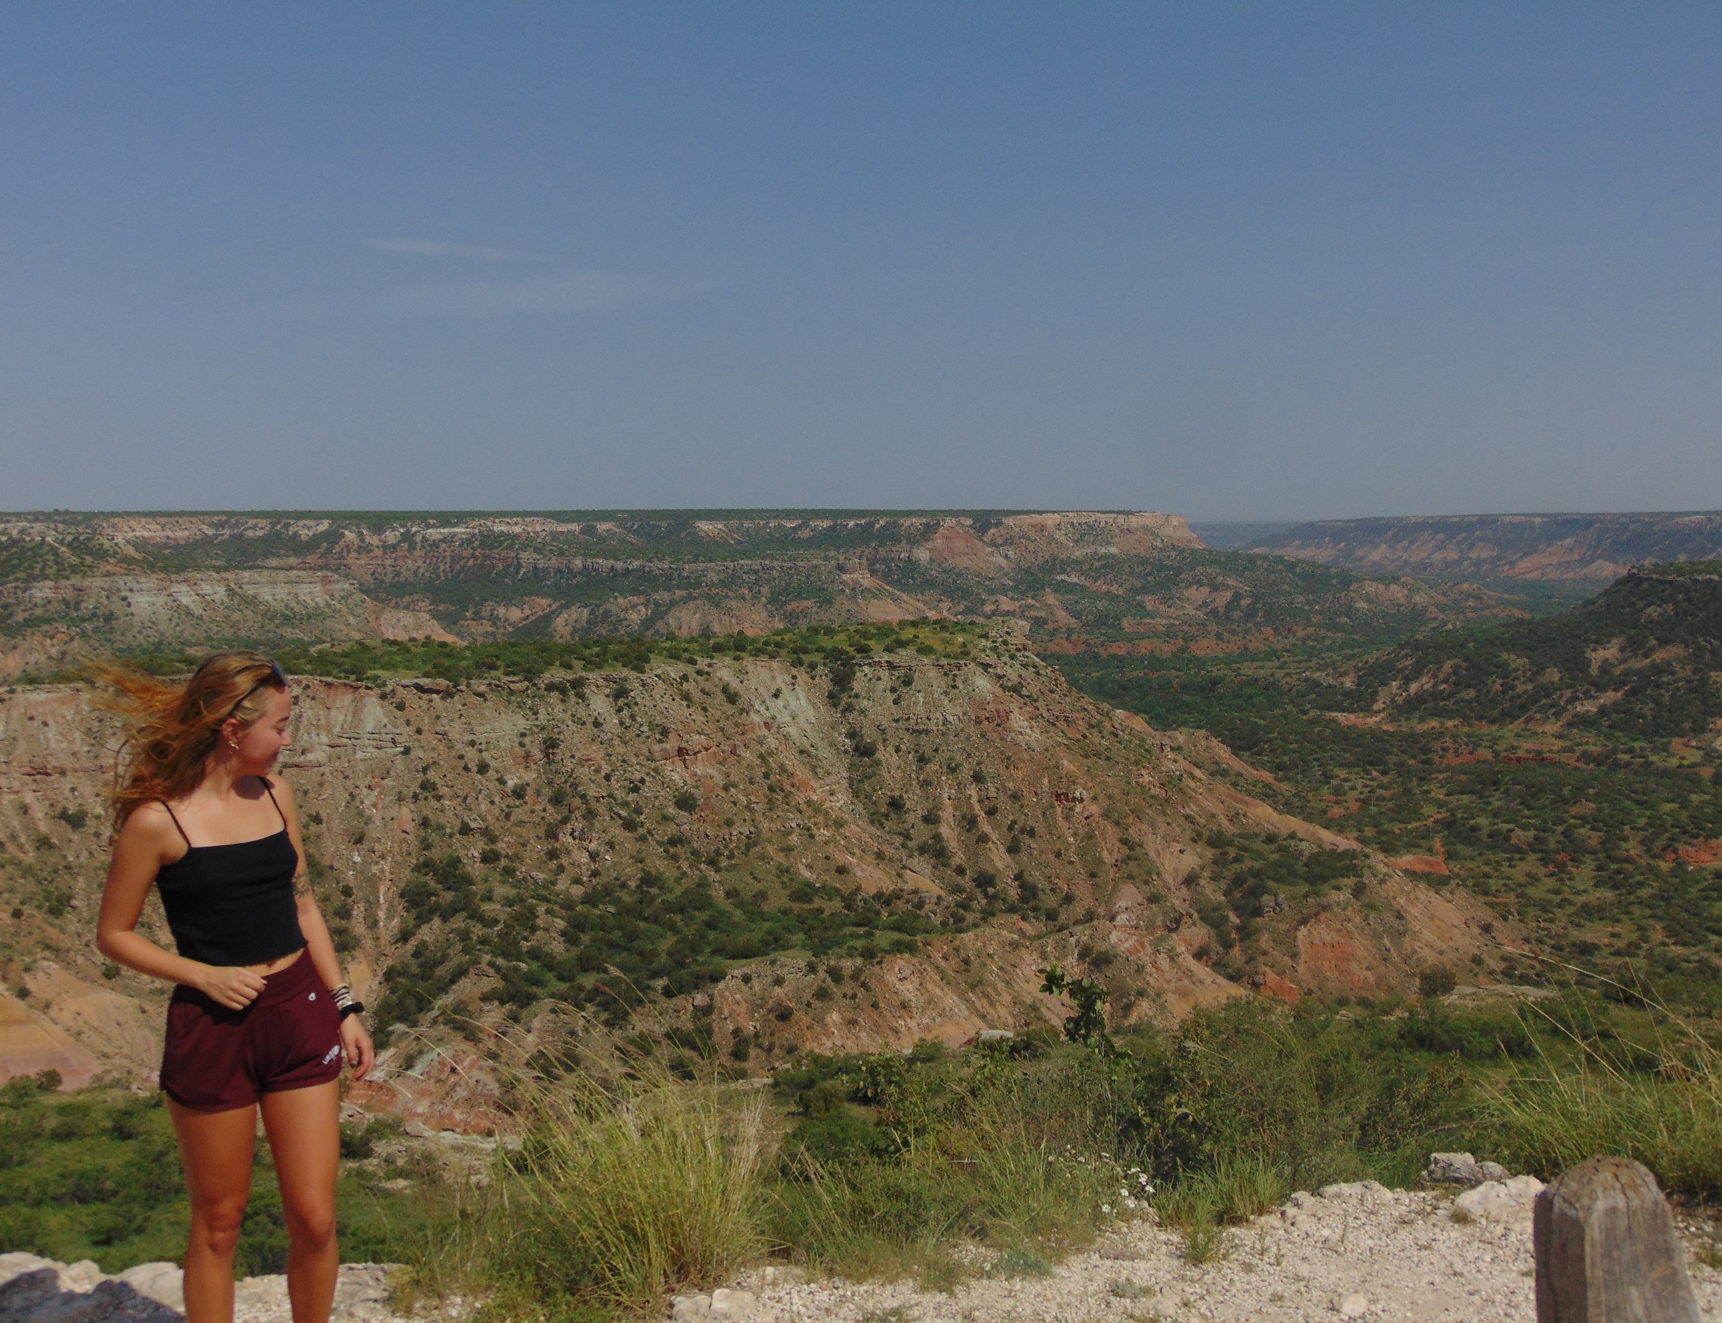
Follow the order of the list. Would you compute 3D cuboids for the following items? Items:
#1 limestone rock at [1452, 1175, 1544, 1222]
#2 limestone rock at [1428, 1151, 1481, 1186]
[{"bbox_3d":[1.731,1.453,5.800,0.245,0.110,0.170,1,4,11],"label":"limestone rock"},{"bbox_3d":[1.691,1.445,6.100,0.148,0.085,0.120,1,4,11],"label":"limestone rock"}]

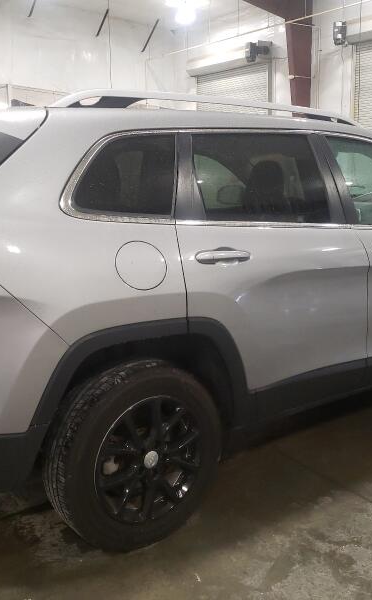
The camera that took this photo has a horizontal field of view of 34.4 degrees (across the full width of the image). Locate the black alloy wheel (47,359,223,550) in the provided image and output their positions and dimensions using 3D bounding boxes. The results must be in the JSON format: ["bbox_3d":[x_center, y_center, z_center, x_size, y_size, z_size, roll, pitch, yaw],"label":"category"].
[{"bbox_3d":[-0.181,0.564,2.265,0.695,0.695,0.230,-9,14,-35],"label":"black alloy wheel"}]

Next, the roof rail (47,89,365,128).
[{"bbox_3d":[0.184,-0.803,2.530,1.670,0.090,0.065,-11,15,-35],"label":"roof rail"}]

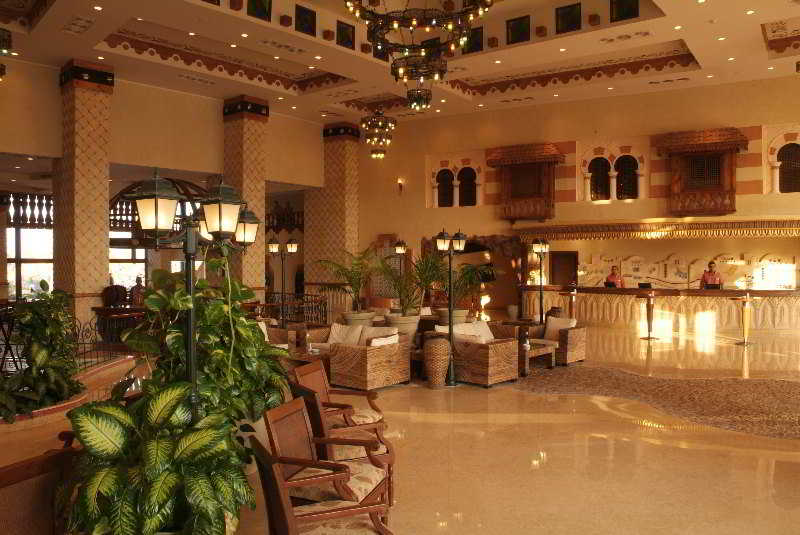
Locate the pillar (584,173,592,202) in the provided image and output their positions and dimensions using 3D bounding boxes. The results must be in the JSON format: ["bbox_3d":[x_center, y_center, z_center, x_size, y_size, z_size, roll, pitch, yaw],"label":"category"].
[{"bbox_3d":[5.459,-2.317,17.392,0.250,0.820,0.230,1,1,27],"label":"pillar"}]

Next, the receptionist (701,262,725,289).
[{"bbox_3d":[7.910,0.709,15.200,0.500,1.720,0.320,0,1,27],"label":"receptionist"}]

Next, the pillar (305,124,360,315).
[{"bbox_3d":[-2.104,-1.340,18.720,1.657,6.143,0.663,1,1,42],"label":"pillar"}]

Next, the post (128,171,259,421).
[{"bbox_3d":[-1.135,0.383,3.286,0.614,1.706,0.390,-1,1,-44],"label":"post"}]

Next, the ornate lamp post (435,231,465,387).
[{"bbox_3d":[0.694,0.543,8.250,0.220,2.150,0.540,1,1,35],"label":"ornate lamp post"}]

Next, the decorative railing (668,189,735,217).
[{"bbox_3d":[7.023,-1.509,13.943,1.414,0.663,0.341,0,1,26],"label":"decorative railing"}]

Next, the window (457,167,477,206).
[{"bbox_3d":[2.139,-2.576,19.142,0.660,1.250,0.150,1,1,27],"label":"window"}]

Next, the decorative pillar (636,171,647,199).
[{"bbox_3d":[6.435,-2.211,16.000,0.250,0.780,0.250,0,1,29],"label":"decorative pillar"}]

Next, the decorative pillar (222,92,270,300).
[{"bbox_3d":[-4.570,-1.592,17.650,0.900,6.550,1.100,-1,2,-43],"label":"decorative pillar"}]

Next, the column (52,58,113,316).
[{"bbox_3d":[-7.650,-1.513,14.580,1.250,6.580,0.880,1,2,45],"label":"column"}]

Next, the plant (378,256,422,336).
[{"bbox_3d":[0.039,0.704,9.400,0.870,1.750,0.870,0,1,0],"label":"plant"}]

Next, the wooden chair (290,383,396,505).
[{"bbox_3d":[-0.493,1.456,5.000,0.680,0.940,0.610,-1,1,-29],"label":"wooden chair"}]

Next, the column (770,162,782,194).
[{"bbox_3d":[9.568,-2.288,15.268,0.260,0.810,0.240,1,1,27],"label":"column"}]

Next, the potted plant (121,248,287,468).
[{"bbox_3d":[-1.289,0.786,4.000,0.980,1.700,0.920,0,1,-17],"label":"potted plant"}]

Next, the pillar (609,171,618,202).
[{"bbox_3d":[5.813,-2.233,16.350,0.250,0.820,0.250,0,1,29],"label":"pillar"}]

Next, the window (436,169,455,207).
[{"bbox_3d":[1.421,-2.498,18.750,0.620,1.200,0.200,0,1,29],"label":"window"}]

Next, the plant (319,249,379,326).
[{"bbox_3d":[-0.739,0.611,10.200,1.100,1.850,1.100,0,1,0],"label":"plant"}]

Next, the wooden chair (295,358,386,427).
[{"bbox_3d":[-0.501,1.205,4.700,0.680,0.900,0.600,0,1,20],"label":"wooden chair"}]

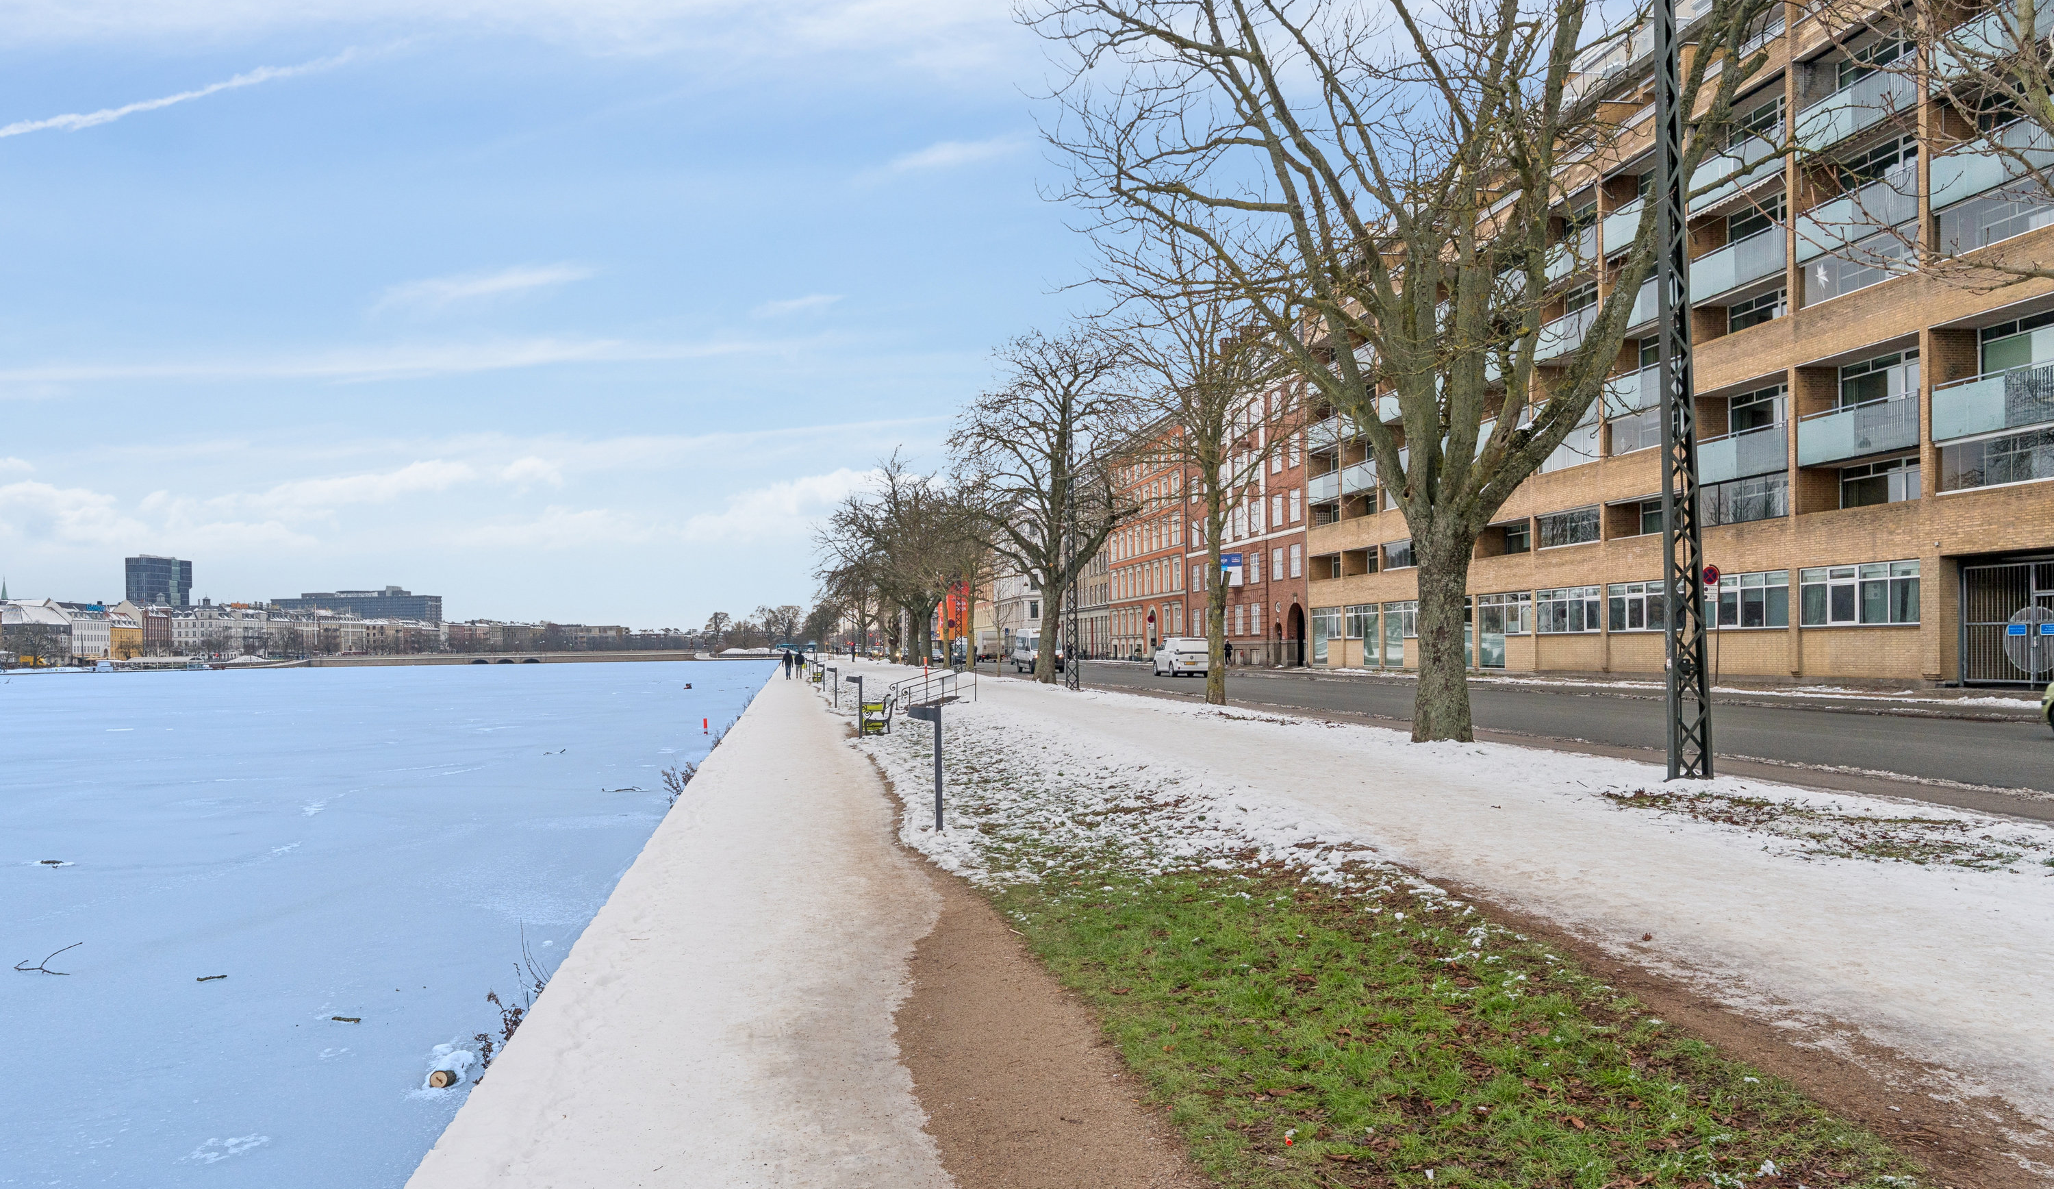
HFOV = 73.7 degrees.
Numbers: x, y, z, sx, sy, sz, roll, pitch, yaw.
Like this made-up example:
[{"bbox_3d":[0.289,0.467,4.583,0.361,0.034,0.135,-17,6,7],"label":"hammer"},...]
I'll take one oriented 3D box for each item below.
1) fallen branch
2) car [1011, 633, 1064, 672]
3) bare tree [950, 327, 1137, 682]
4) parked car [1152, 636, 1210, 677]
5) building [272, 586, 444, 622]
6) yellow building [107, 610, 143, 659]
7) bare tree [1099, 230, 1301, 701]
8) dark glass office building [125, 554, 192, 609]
[{"bbox_3d":[-7.157,2.661,10.000,0.440,0.130,0.500,1,-3,-36],"label":"fallen branch"},{"bbox_3d":[0.743,3.586,84.500,2.050,2.650,6.000,0,-2,-9],"label":"car"},{"bbox_3d":[0.640,-3.414,52.000,7.000,13.500,7.000,-1,-2,0],"label":"bare tree"},{"bbox_3d":[7.983,3.226,70.200,1.980,1.940,4.700,0,-2,-9],"label":"parked car"},{"bbox_3d":[-654.883,26.666,1338.000,158.000,66.000,32.000,-1,-2,12],"label":"building"},{"bbox_3d":[-263.279,11.811,392.000,11.000,14.000,19.500,0,-2,-10],"label":"yellow building"},{"bbox_3d":[4.033,-3.001,32.000,4.800,11.000,4.800,-1,-2,0],"label":"bare tree"},{"bbox_3d":[-647.515,8.370,1020.000,40.000,75.000,34.000,1,-2,-27],"label":"dark glass office building"}]

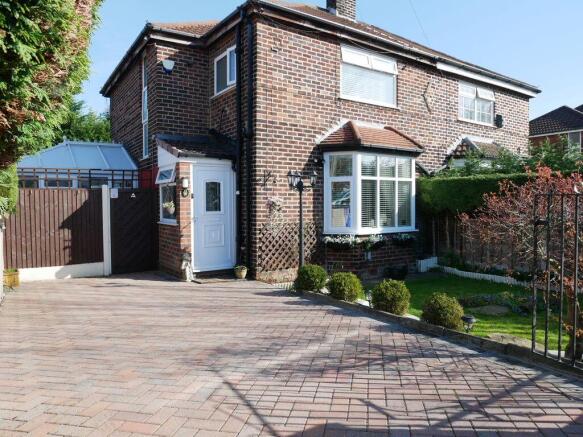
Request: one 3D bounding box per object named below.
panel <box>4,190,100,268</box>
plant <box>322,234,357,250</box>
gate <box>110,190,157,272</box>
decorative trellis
[{"bbox_3d":[-4.594,0.167,7.880,1.690,1.490,0.060,-1,2,-33],"label":"panel"},{"bbox_3d":[1.011,0.495,8.358,0.720,0.320,0.220,0,2,15],"label":"plant"},{"bbox_3d":[-3.281,0.261,8.475,0.940,1.780,0.060,-2,3,-34],"label":"gate"},{"bbox_3d":[-0.021,0.533,8.051,1.441,0.947,0.050,-2,3,-34],"label":"decorative trellis"}]

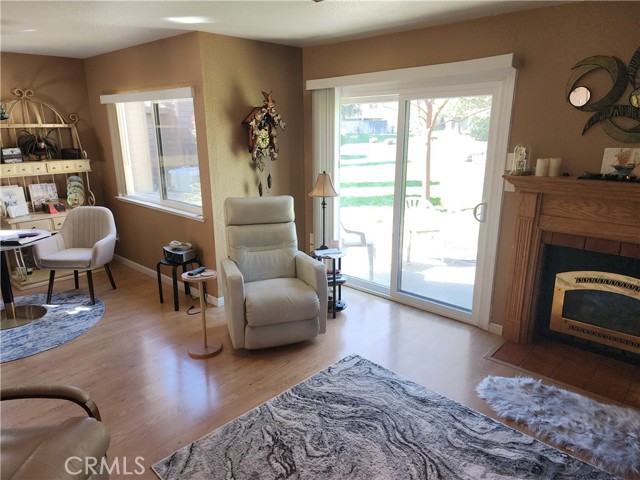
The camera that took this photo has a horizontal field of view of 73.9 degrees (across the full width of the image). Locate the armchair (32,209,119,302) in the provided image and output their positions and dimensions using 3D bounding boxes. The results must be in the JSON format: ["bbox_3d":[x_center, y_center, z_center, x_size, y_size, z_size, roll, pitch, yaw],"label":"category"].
[{"bbox_3d":[-2.463,0.156,4.370,0.590,0.880,0.630,1,16,4],"label":"armchair"}]

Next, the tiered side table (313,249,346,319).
[{"bbox_3d":[0.096,0.397,3.955,0.320,0.600,0.320,-1,16,-3],"label":"tiered side table"}]

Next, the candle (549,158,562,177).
[{"bbox_3d":[1.645,-0.505,2.970,0.076,0.122,0.076,13,20,40],"label":"candle"}]

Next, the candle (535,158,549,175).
[{"bbox_3d":[1.581,-0.513,3.028,0.076,0.122,0.076,13,20,40],"label":"candle"}]

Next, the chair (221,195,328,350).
[{"bbox_3d":[-0.457,0.217,3.739,0.770,1.070,0.900,-5,16,-16],"label":"chair"}]

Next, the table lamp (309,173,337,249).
[{"bbox_3d":[0.034,-0.252,3.864,0.265,0.700,0.265,-1,16,-3],"label":"table lamp"}]

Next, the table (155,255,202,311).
[{"bbox_3d":[-1.372,0.418,4.202,0.350,0.450,0.350,0,15,0],"label":"table"}]

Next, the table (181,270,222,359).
[{"bbox_3d":[-0.904,0.561,3.307,0.275,0.645,0.275,0,15,0],"label":"table"}]

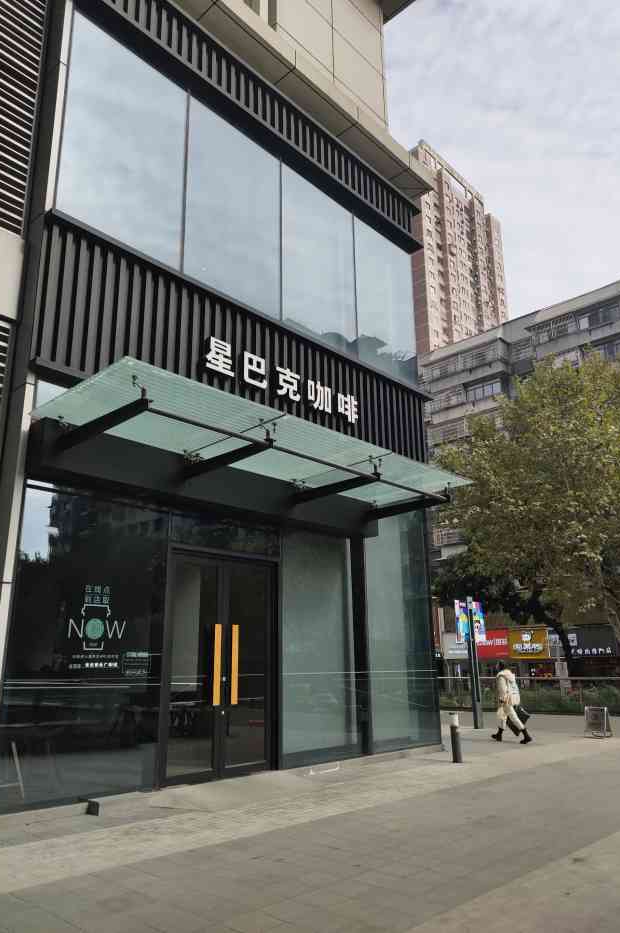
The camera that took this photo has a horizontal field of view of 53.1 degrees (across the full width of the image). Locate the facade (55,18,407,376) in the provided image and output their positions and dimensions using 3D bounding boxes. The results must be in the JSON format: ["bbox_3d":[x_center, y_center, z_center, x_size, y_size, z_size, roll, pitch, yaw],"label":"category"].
[{"bbox_3d":[-0.649,-4.690,12.758,8.966,3.934,0.250,16,-25,-42],"label":"facade"}]

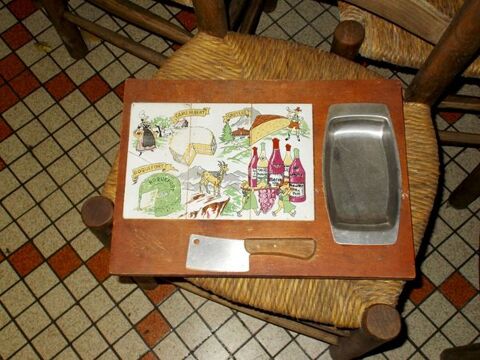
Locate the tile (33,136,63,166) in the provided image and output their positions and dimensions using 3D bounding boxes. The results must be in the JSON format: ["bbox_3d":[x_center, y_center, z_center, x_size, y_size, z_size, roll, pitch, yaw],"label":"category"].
[{"bbox_3d":[-0.400,-0.058,1.272,0.049,0.008,0.049,-39,75,-11],"label":"tile"}]

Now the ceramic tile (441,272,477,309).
[{"bbox_3d":[0.423,0.215,1.191,0.051,0.008,0.051,-39,74,-11],"label":"ceramic tile"}]

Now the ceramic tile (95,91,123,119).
[{"bbox_3d":[-0.279,-0.158,1.304,0.049,0.008,0.049,-39,75,-11],"label":"ceramic tile"}]

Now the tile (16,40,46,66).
[{"bbox_3d":[-0.448,-0.271,1.316,0.049,0.009,0.049,-39,75,-11],"label":"tile"}]

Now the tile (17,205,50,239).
[{"bbox_3d":[-0.423,0.087,1.257,0.051,0.008,0.051,-39,74,-11],"label":"tile"}]

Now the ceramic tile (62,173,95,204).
[{"bbox_3d":[-0.340,0.019,1.279,0.051,0.008,0.051,-39,74,-11],"label":"ceramic tile"}]

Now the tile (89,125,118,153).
[{"bbox_3d":[-0.284,-0.086,1.279,0.049,0.008,0.049,-39,75,-11],"label":"tile"}]

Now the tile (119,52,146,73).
[{"bbox_3d":[-0.232,-0.262,1.338,0.049,0.008,0.049,-39,75,-11],"label":"tile"}]

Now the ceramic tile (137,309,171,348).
[{"bbox_3d":[-0.167,0.288,1.181,0.051,0.008,0.051,-39,74,-11],"label":"ceramic tile"}]

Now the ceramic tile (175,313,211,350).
[{"bbox_3d":[-0.089,0.293,1.177,0.051,0.008,0.051,-39,74,-11],"label":"ceramic tile"}]

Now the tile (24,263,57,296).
[{"bbox_3d":[-0.375,0.190,1.159,0.049,0.009,0.049,-39,75,-11],"label":"tile"}]

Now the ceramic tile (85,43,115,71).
[{"bbox_3d":[-0.301,-0.262,1.311,0.049,0.009,0.049,-39,75,-11],"label":"ceramic tile"}]

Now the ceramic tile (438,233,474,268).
[{"bbox_3d":[0.418,0.139,1.186,0.049,0.008,0.049,-39,75,-11],"label":"ceramic tile"}]

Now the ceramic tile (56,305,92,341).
[{"bbox_3d":[-0.360,0.310,1.325,0.057,0.008,0.057,-39,75,-11],"label":"ceramic tile"}]

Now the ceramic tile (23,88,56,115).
[{"bbox_3d":[-0.420,-0.165,1.280,0.049,0.009,0.049,-39,75,-11],"label":"ceramic tile"}]

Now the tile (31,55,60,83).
[{"bbox_3d":[-0.424,-0.239,1.335,0.049,0.008,0.049,-39,75,-11],"label":"tile"}]

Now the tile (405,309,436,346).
[{"bbox_3d":[0.379,0.317,1.306,0.057,0.008,0.057,-39,75,-11],"label":"tile"}]

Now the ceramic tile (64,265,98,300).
[{"bbox_3d":[-0.316,0.204,1.214,0.051,0.008,0.051,-39,74,-11],"label":"ceramic tile"}]

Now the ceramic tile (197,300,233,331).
[{"bbox_3d":[-0.053,0.287,1.326,0.057,0.008,0.057,-39,75,-11],"label":"ceramic tile"}]

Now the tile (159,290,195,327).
[{"bbox_3d":[-0.139,0.281,1.330,0.057,0.008,0.057,-39,75,-11],"label":"tile"}]

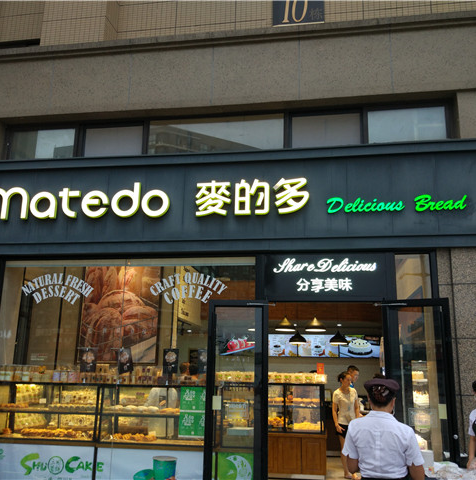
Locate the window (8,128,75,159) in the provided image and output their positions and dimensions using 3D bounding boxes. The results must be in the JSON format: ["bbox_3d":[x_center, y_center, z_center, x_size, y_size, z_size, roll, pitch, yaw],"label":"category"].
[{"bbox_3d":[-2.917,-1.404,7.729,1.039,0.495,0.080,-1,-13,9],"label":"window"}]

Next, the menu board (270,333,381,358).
[{"bbox_3d":[1.689,2.235,10.908,2.580,0.470,0.080,-1,-13,9],"label":"menu board"}]

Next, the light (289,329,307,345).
[{"bbox_3d":[1.191,1.938,10.265,0.340,0.271,0.340,-1,-13,9],"label":"light"}]

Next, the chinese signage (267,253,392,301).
[{"bbox_3d":[1.093,0.467,6.389,1.544,0.588,0.100,-1,-13,9],"label":"chinese signage"}]

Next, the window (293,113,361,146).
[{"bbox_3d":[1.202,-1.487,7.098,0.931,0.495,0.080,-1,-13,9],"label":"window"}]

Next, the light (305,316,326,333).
[{"bbox_3d":[1.297,1.401,8.605,0.349,0.246,0.349,-1,-13,9],"label":"light"}]

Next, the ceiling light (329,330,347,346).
[{"bbox_3d":[1.969,1.919,10.146,0.340,0.268,0.340,-1,-13,9],"label":"ceiling light"}]

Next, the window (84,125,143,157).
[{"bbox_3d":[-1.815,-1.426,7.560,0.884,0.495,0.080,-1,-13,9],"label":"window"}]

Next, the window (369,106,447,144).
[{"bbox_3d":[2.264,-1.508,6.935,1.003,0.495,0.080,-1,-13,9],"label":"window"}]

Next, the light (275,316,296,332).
[{"bbox_3d":[0.800,1.411,8.682,0.342,0.244,0.342,-1,-13,9],"label":"light"}]

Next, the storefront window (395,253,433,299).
[{"bbox_3d":[2.118,0.441,6.253,0.434,0.558,0.080,-1,-13,9],"label":"storefront window"}]

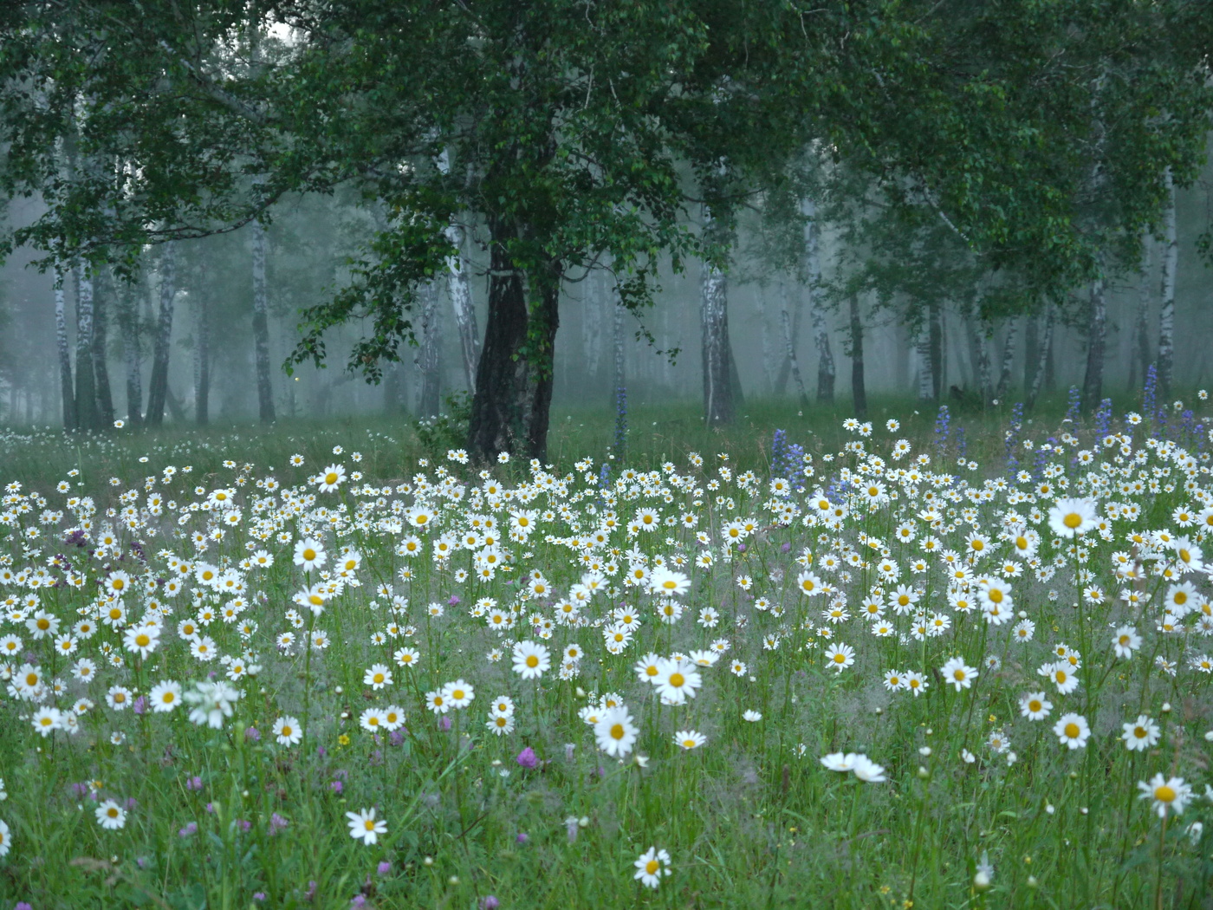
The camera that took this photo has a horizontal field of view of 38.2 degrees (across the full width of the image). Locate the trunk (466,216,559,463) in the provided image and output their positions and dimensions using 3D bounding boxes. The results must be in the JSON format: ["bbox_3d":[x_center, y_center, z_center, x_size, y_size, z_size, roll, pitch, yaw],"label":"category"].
[{"bbox_3d":[-0.591,-0.718,11.200,0.540,1.580,0.480,2,2,-3],"label":"trunk"}]

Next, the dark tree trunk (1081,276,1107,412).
[{"bbox_3d":[7.528,-1.701,27.000,0.310,2.150,0.300,3,2,15],"label":"dark tree trunk"}]

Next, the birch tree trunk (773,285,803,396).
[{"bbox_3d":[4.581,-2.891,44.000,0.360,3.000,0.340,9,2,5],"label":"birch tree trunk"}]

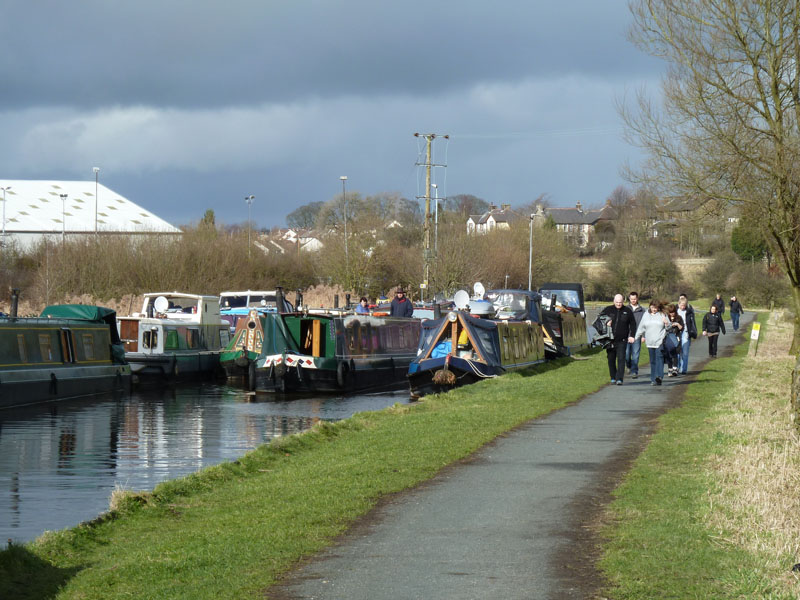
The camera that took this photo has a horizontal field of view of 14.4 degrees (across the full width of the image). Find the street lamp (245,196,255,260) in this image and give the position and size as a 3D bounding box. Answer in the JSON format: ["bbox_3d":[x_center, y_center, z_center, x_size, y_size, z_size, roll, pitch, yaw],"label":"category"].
[{"bbox_3d":[-11.400,-3.150,240.000,0.800,9.700,0.400,0,0,0],"label":"street lamp"}]

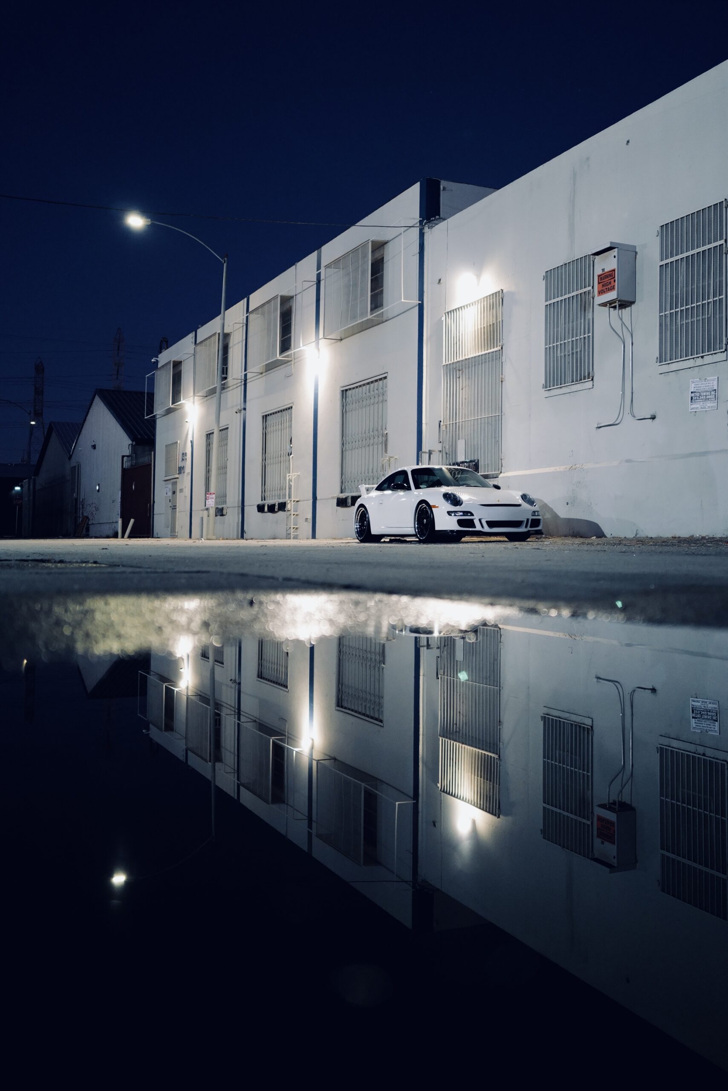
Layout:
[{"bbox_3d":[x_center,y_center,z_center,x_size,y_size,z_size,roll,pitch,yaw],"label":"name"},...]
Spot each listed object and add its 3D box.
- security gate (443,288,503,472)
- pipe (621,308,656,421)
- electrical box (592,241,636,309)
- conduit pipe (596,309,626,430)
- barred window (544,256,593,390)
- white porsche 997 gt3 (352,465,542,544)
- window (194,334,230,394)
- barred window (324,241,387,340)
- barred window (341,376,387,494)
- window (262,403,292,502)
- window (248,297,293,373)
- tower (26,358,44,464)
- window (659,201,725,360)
[{"bbox_3d":[2.129,-3.057,16.730,0.080,3.480,1.927,1,0,-30],"label":"security gate"},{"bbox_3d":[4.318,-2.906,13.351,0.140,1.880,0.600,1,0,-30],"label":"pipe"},{"bbox_3d":[3.987,-4.304,13.560,0.530,0.890,0.470,1,0,-30],"label":"electrical box"},{"bbox_3d":[3.819,-2.786,13.506,0.310,1.787,0.596,1,0,-30],"label":"conduit pipe"},{"bbox_3d":[3.472,-3.747,14.374,0.080,2.071,1.142,1,0,-30],"label":"barred window"},{"bbox_3d":[1.200,-0.683,14.200,1.820,1.280,4.450,1,0,-22],"label":"white porsche 997 gt3"},{"bbox_3d":[-5.315,-6.353,29.981,0.500,1.870,2.350,1,0,-30],"label":"window"},{"bbox_3d":[-0.214,-6.105,20.538,0.475,1.787,2.332,1,0,-30],"label":"barred window"},{"bbox_3d":[-0.006,-2.715,21.132,0.120,2.700,2.330,1,0,-30],"label":"barred window"},{"bbox_3d":[-2.597,-2.684,25.274,0.120,2.657,2.202,1,0,-30],"label":"window"},{"bbox_3d":[-2.766,-6.182,25.048,0.475,1.767,2.319,1,0,-30],"label":"window"},{"bbox_3d":[-78.553,-23.160,205.000,8.500,44.000,9.000,1,0,-23],"label":"tower"},{"bbox_3d":[4.833,-3.857,12.570,0.100,2.170,1.200,1,0,-30],"label":"window"}]

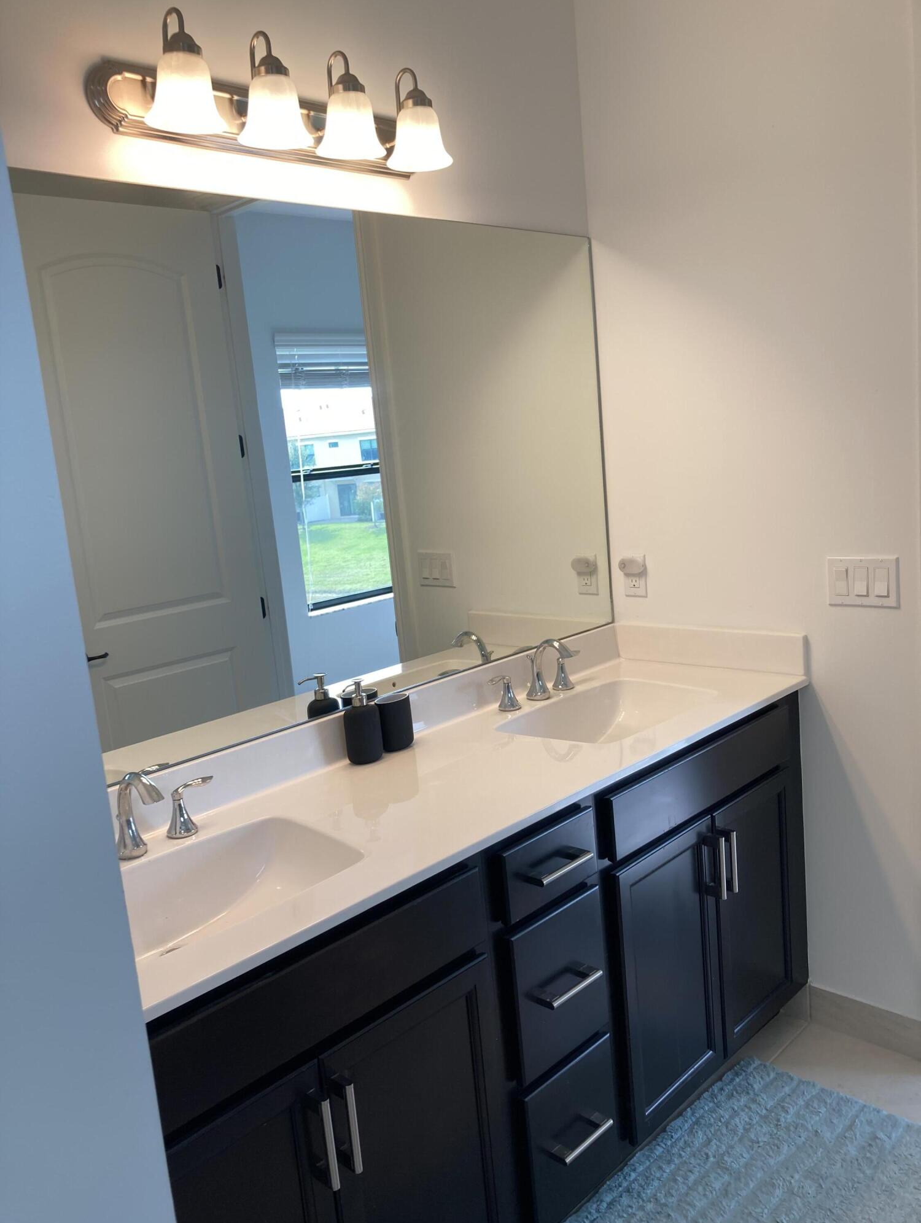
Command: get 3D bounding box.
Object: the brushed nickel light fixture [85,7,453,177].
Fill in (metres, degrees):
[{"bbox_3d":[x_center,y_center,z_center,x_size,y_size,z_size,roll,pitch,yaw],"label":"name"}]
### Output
[{"bbox_3d":[-0.287,-0.954,1.834,0.187,0.192,0.764,4,14,45],"label":"brushed nickel light fixture"}]

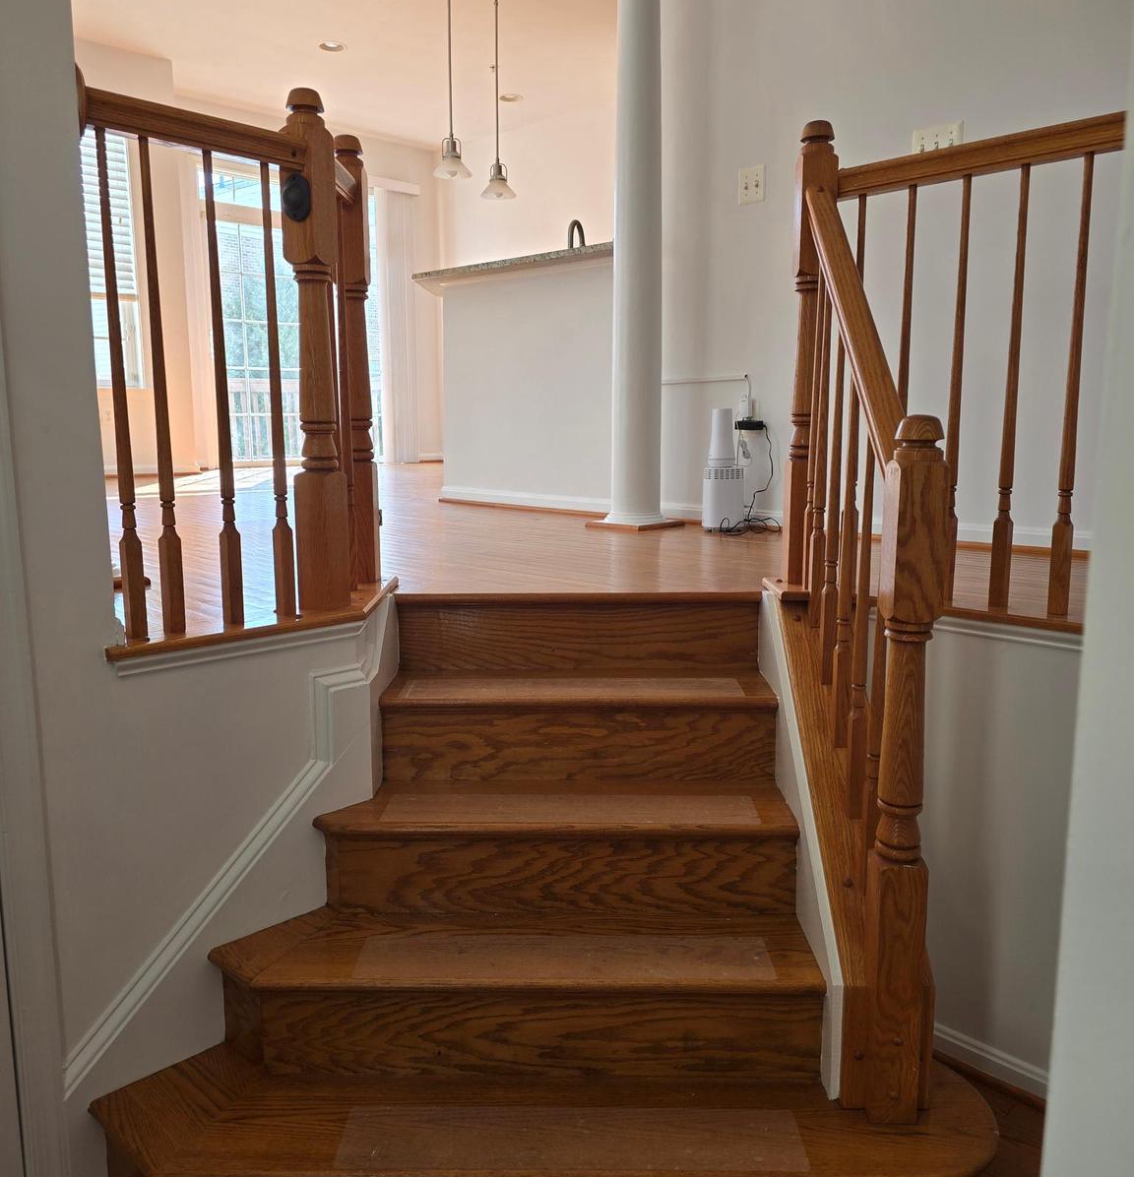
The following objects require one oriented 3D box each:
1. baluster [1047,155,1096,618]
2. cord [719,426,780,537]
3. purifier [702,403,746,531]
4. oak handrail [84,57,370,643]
[{"bbox_3d":[0.925,-0.359,1.841,0.034,0.835,0.034,-9,13,-44],"label":"baluster"},{"bbox_3d":[0.665,-0.394,3.619,0.210,0.385,0.200,0,9,0],"label":"cord"},{"bbox_3d":[0.581,-0.446,3.743,0.150,0.445,0.150,-1,9,-3],"label":"purifier"},{"bbox_3d":[-0.587,-0.436,1.939,0.240,0.990,0.755,6,11,34],"label":"oak handrail"}]

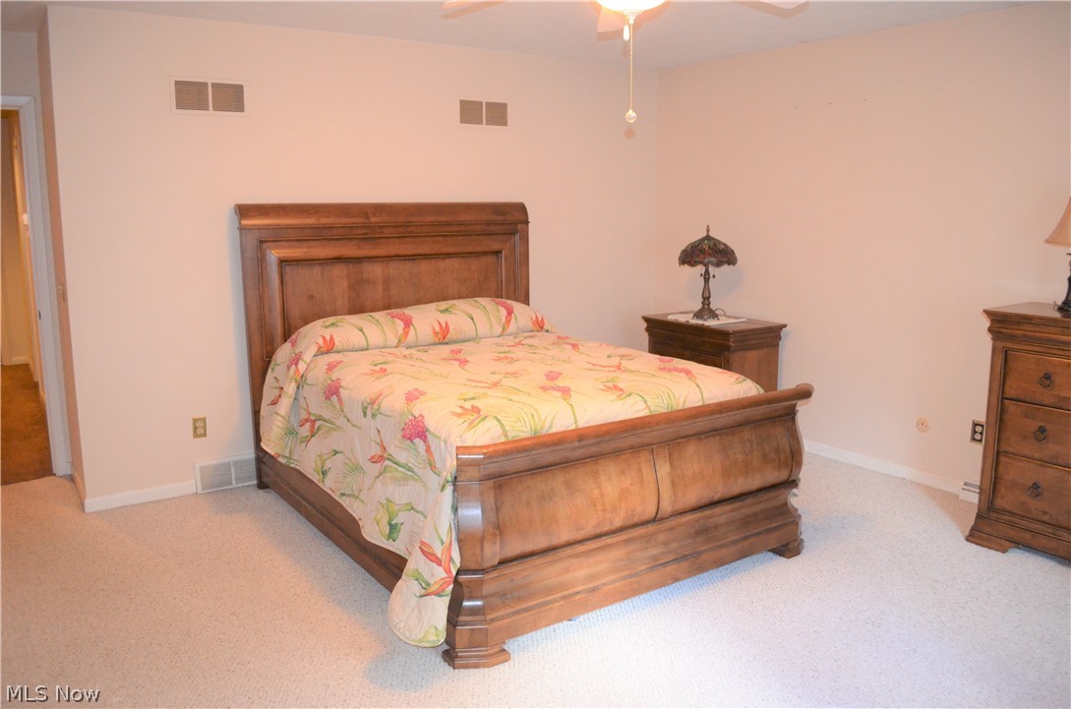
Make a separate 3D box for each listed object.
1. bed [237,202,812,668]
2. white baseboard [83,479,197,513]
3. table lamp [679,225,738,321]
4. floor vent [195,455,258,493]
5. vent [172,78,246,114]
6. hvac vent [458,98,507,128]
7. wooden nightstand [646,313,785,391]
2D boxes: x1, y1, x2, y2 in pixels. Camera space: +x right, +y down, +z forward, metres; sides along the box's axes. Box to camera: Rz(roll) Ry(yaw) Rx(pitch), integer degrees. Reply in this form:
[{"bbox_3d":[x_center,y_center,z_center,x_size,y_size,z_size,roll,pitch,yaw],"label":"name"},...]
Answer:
[{"bbox_3d":[-0.151,0.041,3.778,1.738,1.490,2.284,-7,12,-34],"label":"bed"},{"bbox_3d":[-1.987,0.716,4.057,0.517,0.082,0.016,-7,12,-34],"label":"white baseboard"},{"bbox_3d":[1.106,-0.523,5.150,0.386,0.608,0.386,0,10,0],"label":"table lamp"},{"bbox_3d":[-1.617,0.635,4.301,0.370,0.155,0.026,-7,12,-34],"label":"floor vent"},{"bbox_3d":[-1.611,-1.280,3.989,0.366,0.172,0.018,-7,12,-34],"label":"vent"},{"bbox_3d":[-0.306,-1.469,4.885,0.363,0.166,0.018,-7,12,-34],"label":"hvac vent"},{"bbox_3d":[1.126,0.174,5.131,0.491,0.760,0.834,-6,11,-31],"label":"wooden nightstand"}]

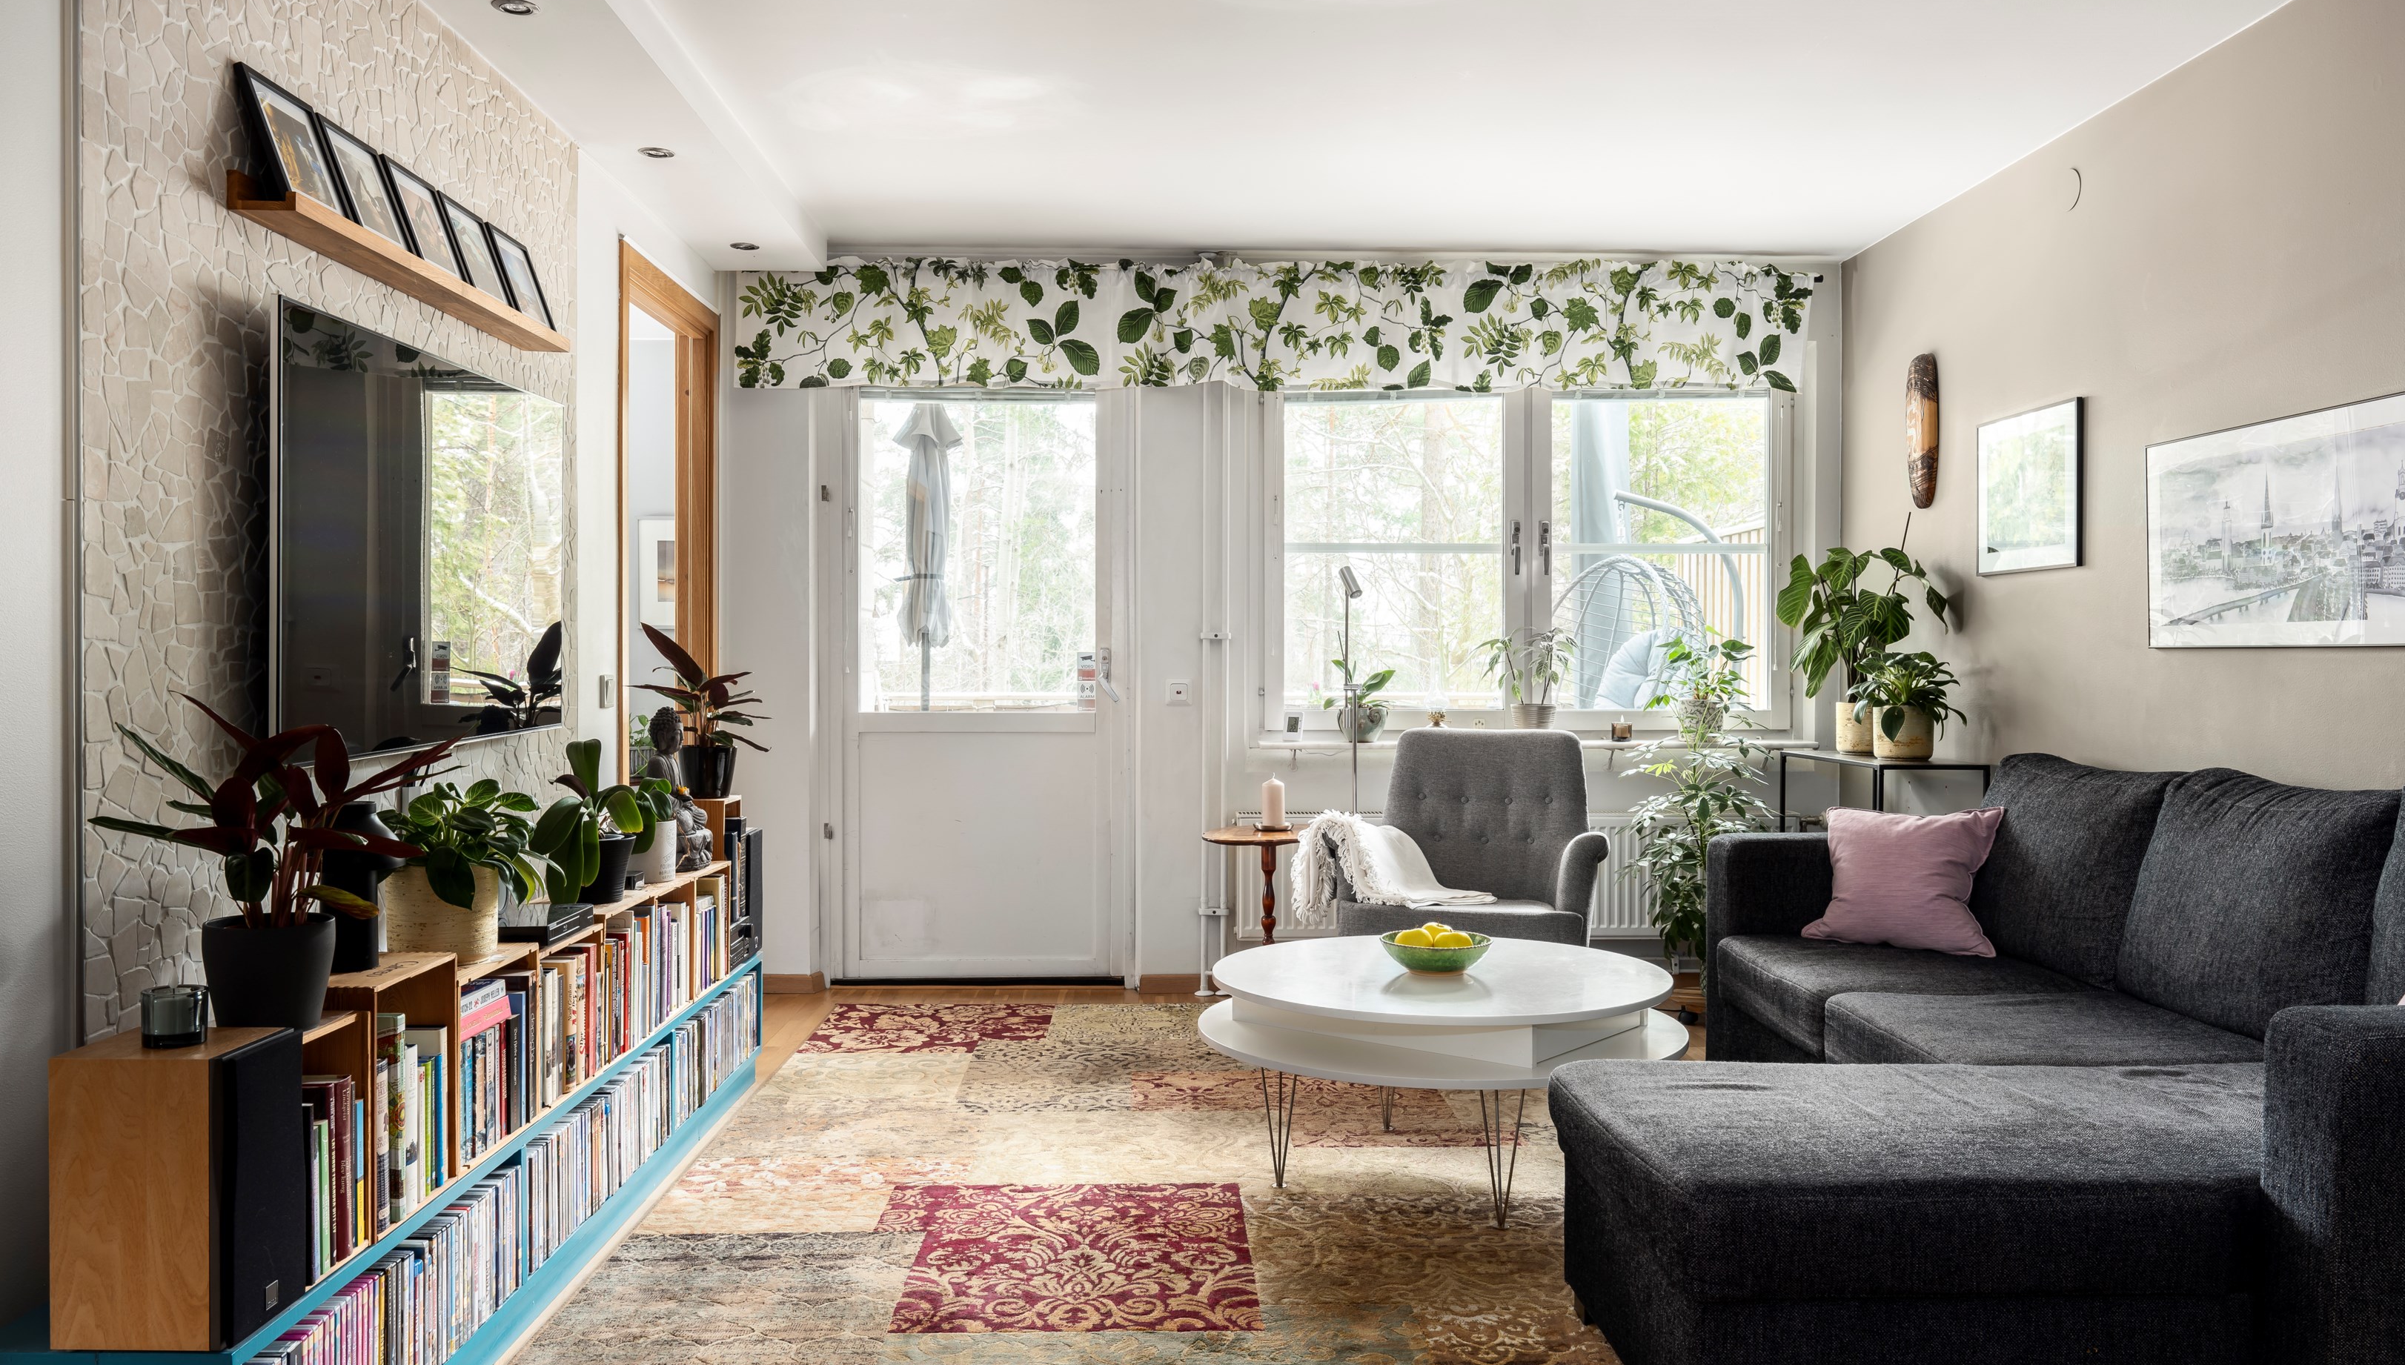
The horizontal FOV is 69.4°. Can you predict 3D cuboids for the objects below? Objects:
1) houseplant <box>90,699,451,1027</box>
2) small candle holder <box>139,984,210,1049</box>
[{"bbox_3d":[-1.181,0.223,2.199,0.410,0.406,0.400,0,1,-1],"label":"houseplant"},{"bbox_3d":[-1.228,0.398,2.076,0.073,0.061,0.073,0,1,-1],"label":"small candle holder"}]

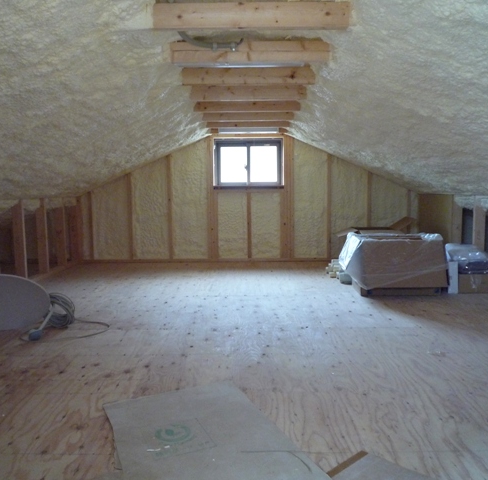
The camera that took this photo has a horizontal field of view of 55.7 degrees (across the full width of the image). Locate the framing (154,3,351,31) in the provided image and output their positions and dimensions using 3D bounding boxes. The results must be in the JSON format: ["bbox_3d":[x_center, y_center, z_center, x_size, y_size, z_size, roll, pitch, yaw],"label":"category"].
[{"bbox_3d":[0.032,-0.963,1.989,0.850,0.107,0.038,0,5,1],"label":"framing"}]

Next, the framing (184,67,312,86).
[{"bbox_3d":[0.033,-1.031,2.907,0.840,0.106,0.037,0,5,1],"label":"framing"}]

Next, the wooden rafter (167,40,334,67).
[{"bbox_3d":[0.031,-0.889,2.200,0.765,0.104,0.044,0,6,0],"label":"wooden rafter"}]

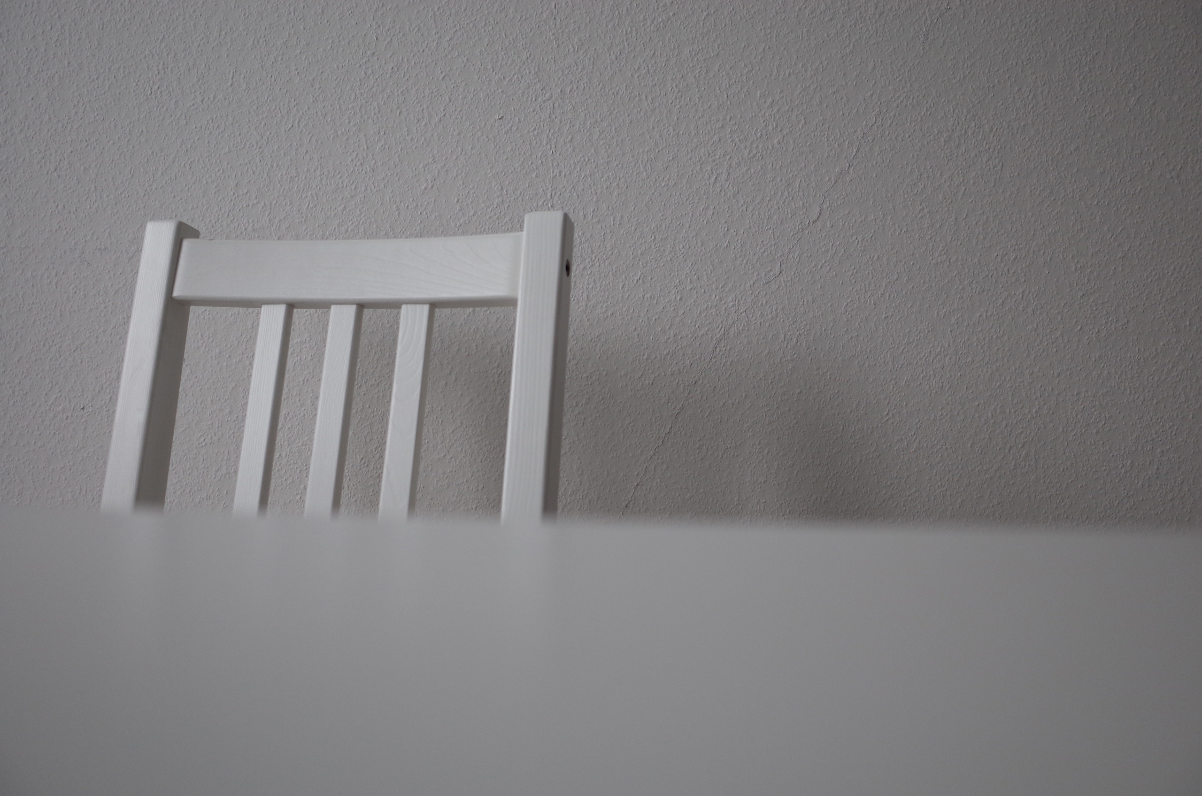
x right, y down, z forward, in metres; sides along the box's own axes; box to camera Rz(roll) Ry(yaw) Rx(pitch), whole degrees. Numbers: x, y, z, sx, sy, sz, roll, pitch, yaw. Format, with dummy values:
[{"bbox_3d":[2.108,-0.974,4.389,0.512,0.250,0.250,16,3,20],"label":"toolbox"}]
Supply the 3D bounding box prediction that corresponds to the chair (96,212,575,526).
[{"bbox_3d":[-0.288,0.293,0.652,0.420,0.900,0.490,1,2,14],"label":"chair"}]

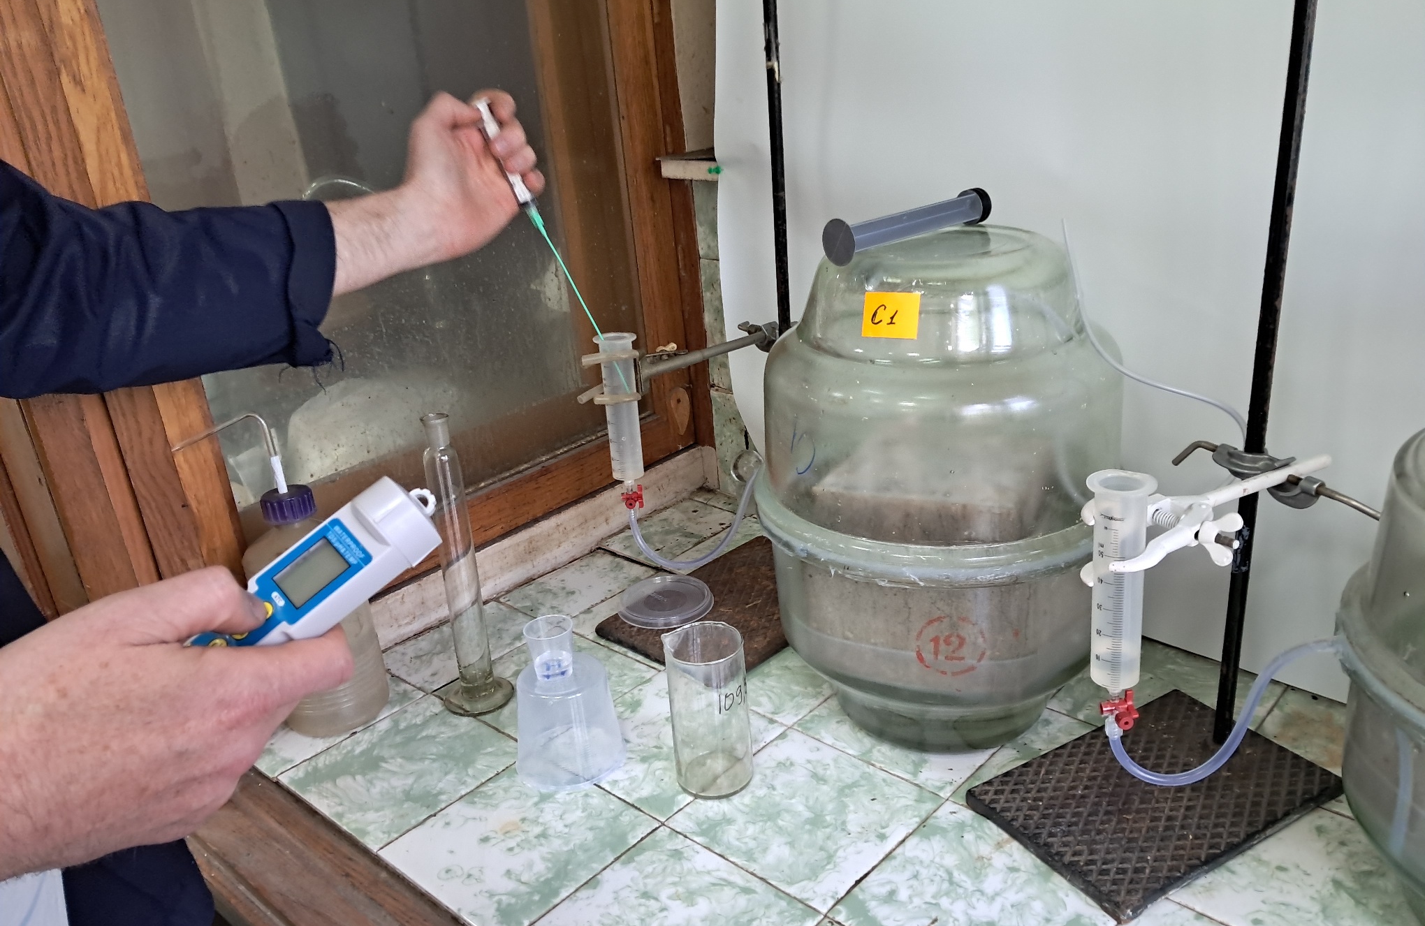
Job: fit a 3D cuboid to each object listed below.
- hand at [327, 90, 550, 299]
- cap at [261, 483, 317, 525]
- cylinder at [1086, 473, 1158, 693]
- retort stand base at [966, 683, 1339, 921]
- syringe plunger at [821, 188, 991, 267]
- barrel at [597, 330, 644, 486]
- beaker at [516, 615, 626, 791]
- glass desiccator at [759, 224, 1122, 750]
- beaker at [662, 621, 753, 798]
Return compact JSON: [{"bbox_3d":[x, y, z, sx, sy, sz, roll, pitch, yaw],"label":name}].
[{"bbox_3d":[-0.204,-0.205,0.814,0.095,0.128,0.180,13,27,38],"label":"hand"},{"bbox_3d":[-0.358,0.036,0.939,0.042,0.021,0.042,-13,23,-21],"label":"cap"},{"bbox_3d":[0.246,0.078,0.678,0.040,0.146,0.040,4,23,20],"label":"cylinder"},{"bbox_3d":[0.320,0.240,0.807,0.228,0.011,0.147,-15,24,-26],"label":"retort stand base"},{"bbox_3d":[0.146,-0.175,0.811,0.153,0.034,0.034,-21,27,-34],"label":"syringe plunger"},{"bbox_3d":[-0.082,-0.046,1.012,0.040,0.140,0.040,-6,21,-4],"label":"barrel"},{"bbox_3d":[-0.120,0.187,0.893,0.092,0.115,0.092,-8,21,-9],"label":"beaker"},{"bbox_3d":[0.180,0.019,0.887,0.297,0.386,0.297,0,22,11],"label":"glass desiccator"},{"bbox_3d":[-0.003,0.189,0.857,0.065,0.118,0.060,-4,21,2],"label":"beaker"}]

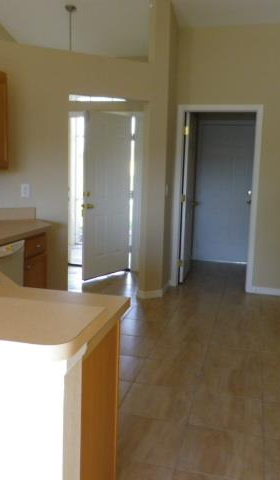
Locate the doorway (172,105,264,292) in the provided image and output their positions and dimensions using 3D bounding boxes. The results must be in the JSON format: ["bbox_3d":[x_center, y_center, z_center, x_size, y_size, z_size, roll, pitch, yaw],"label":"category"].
[{"bbox_3d":[0.893,-0.472,5.427,0.950,2.120,0.140,4,9,14],"label":"doorway"}]

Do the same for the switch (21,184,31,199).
[{"bbox_3d":[-1.057,-0.448,4.268,0.075,0.120,0.012,-4,10,-31],"label":"switch"}]

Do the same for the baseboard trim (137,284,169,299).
[{"bbox_3d":[0.126,0.594,5.103,0.300,0.088,0.016,-3,10,-26],"label":"baseboard trim"}]

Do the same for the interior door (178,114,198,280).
[{"bbox_3d":[0.641,-0.523,5.984,0.040,2.030,0.810,4,9,13],"label":"interior door"}]

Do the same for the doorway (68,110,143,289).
[{"bbox_3d":[-0.499,-0.653,6.306,1.050,2.130,0.170,4,9,14],"label":"doorway"}]

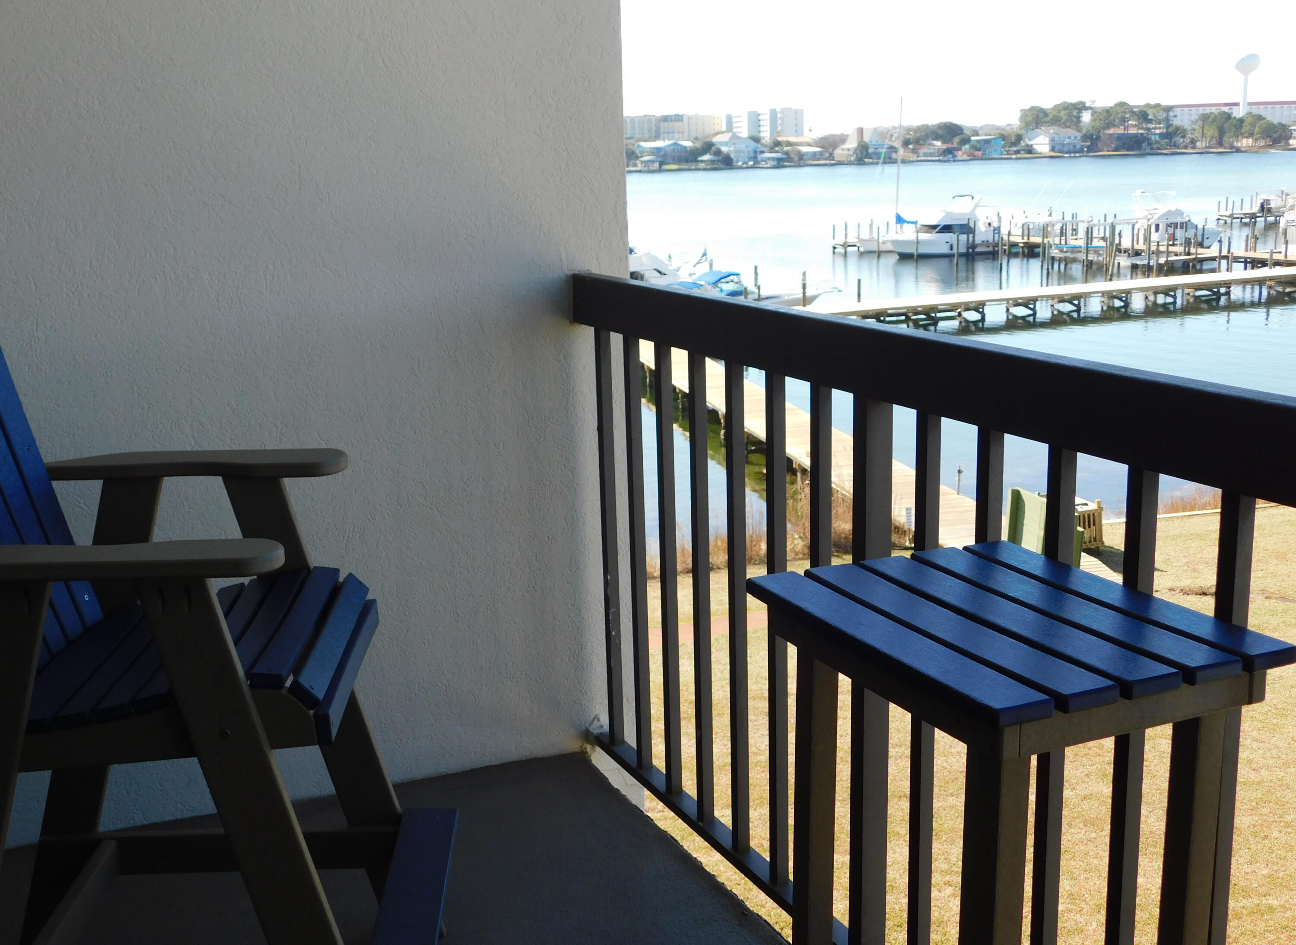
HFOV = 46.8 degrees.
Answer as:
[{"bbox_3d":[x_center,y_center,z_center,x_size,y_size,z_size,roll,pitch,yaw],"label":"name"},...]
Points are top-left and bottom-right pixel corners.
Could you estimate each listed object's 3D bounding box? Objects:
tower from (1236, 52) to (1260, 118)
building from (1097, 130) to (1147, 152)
[{"bbox_3d":[257.832,-162.173,646.340,11.500,35.481,11.500,3,14,21],"label":"tower"},{"bbox_3d":[143.407,-99.923,452.410,11.137,6.078,8.567,-6,13,-20],"label":"building"}]

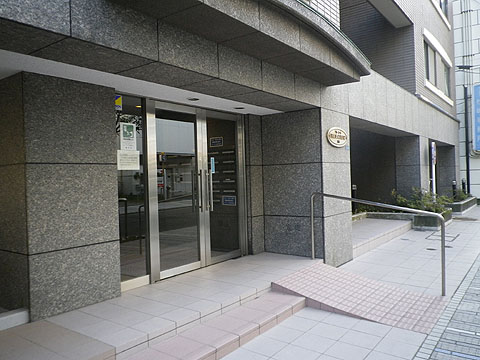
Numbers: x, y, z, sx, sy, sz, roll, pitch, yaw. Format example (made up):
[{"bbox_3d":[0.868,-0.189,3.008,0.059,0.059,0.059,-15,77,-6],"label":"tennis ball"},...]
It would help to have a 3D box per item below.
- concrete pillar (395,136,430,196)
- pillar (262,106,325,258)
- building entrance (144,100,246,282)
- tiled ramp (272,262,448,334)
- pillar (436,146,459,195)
[{"bbox_3d":[4.996,-0.086,11.224,0.630,2.240,1.200,-1,1,37],"label":"concrete pillar"},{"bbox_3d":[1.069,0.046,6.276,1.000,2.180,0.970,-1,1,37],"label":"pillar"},{"bbox_3d":[-0.519,0.108,5.285,0.120,2.165,1.900,-1,1,37],"label":"building entrance"},{"bbox_3d":[1.378,1.265,4.438,1.630,0.225,1.190,-1,1,37],"label":"tiled ramp"},{"bbox_3d":[8.746,-0.276,16.288,0.680,2.220,1.170,-1,1,37],"label":"pillar"}]

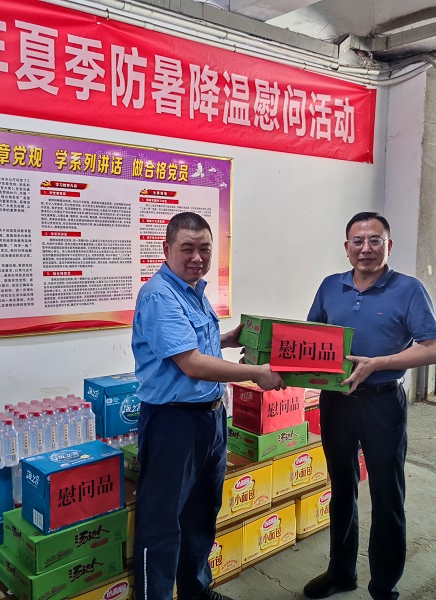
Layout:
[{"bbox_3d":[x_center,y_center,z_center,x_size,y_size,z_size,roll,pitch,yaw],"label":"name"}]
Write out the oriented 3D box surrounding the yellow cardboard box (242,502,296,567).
[{"bbox_3d":[0.179,1.181,2.931,0.383,0.245,0.285,-4,6,-39],"label":"yellow cardboard box"}]

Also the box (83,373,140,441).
[{"bbox_3d":[-0.449,0.496,2.693,0.328,0.224,0.208,-3,6,-37],"label":"box"}]

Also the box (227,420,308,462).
[{"bbox_3d":[0.253,0.729,3.007,0.384,0.128,0.287,-4,6,-41],"label":"box"}]

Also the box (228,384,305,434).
[{"bbox_3d":[0.277,0.559,2.980,0.339,0.217,0.209,-4,7,-43],"label":"box"}]

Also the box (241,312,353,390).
[{"bbox_3d":[0.309,0.212,2.277,0.385,0.250,0.293,6,0,-13],"label":"box"}]

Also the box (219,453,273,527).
[{"bbox_3d":[0.038,0.926,2.805,0.383,0.245,0.285,-3,6,-37],"label":"box"}]

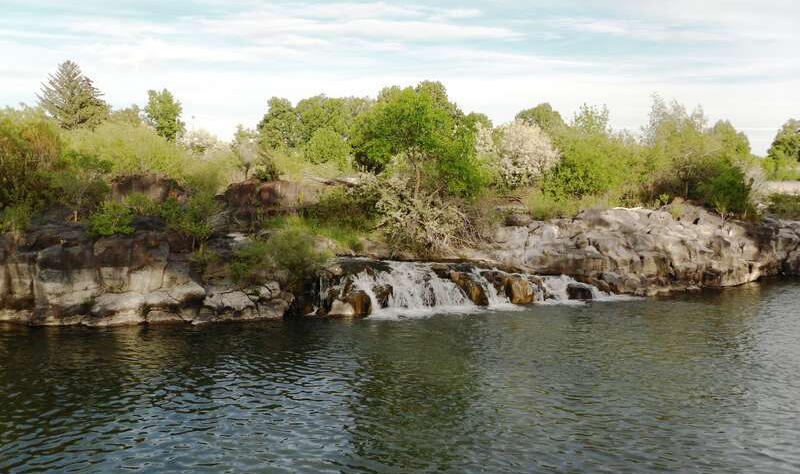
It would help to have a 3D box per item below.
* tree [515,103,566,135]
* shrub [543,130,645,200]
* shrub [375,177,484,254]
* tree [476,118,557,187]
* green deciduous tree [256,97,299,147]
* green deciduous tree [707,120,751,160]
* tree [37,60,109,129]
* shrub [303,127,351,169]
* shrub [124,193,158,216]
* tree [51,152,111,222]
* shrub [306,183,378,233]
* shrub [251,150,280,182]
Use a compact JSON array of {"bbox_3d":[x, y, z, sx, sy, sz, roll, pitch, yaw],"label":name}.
[{"bbox_3d":[14.185,-9.945,105.000,5.650,7.070,6.000,0,3,0],"label":"tree"},{"bbox_3d":[8.329,-3.029,45.000,4.330,3.010,3.700,0,4,0],"label":"shrub"},{"bbox_3d":[0.959,-0.724,35.000,3.770,2.640,3.200,0,4,0],"label":"shrub"},{"bbox_3d":[6.553,-4.545,58.000,4.570,3.790,4.200,0,3,0],"label":"tree"},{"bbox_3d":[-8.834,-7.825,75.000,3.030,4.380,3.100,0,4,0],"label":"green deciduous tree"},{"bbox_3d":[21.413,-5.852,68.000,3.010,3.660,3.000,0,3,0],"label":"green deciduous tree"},{"bbox_3d":[-25.192,-9.962,80.000,5.540,7.240,5.500,0,4,0],"label":"tree"},{"bbox_3d":[-4.523,-5.292,64.000,2.950,3.020,2.900,0,3,0],"label":"shrub"},{"bbox_3d":[-8.202,-1.047,33.000,1.080,0.790,0.950,0,3,0],"label":"shrub"},{"bbox_3d":[-9.831,-1.523,32.000,1.850,2.170,1.800,0,4,0],"label":"tree"},{"bbox_3d":[-1.983,-1.000,36.500,2.880,1.720,2.200,0,4,0],"label":"shrub"},{"bbox_3d":[-4.914,-2.613,38.000,1.100,1.170,1.100,0,3,0],"label":"shrub"}]

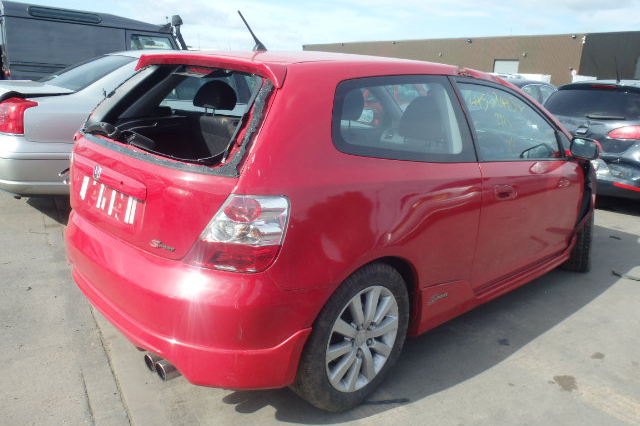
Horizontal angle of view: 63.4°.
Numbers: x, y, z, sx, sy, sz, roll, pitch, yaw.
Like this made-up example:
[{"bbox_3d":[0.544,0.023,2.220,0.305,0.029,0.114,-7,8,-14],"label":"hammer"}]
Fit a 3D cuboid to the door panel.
[{"bbox_3d":[1.151,-0.197,2.915,1.380,1.030,0.220,-11,21,-42],"label":"door panel"}]

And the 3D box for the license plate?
[{"bbox_3d":[-0.845,-0.058,2.050,0.020,0.112,0.520,8,8,-46],"label":"license plate"}]

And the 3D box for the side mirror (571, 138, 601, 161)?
[{"bbox_3d":[1.586,-0.385,3.068,0.120,0.135,0.190,-11,21,-42],"label":"side mirror"}]

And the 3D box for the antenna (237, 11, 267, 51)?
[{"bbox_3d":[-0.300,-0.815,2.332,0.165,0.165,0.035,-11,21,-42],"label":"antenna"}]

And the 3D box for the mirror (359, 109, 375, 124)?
[{"bbox_3d":[0.389,-0.794,4.283,0.120,0.135,0.190,-11,21,-42],"label":"mirror"}]

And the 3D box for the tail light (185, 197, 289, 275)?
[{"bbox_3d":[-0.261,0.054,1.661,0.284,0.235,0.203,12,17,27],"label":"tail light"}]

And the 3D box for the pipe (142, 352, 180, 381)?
[{"bbox_3d":[-0.559,0.558,1.932,0.130,0.082,0.172,-11,21,-42],"label":"pipe"}]

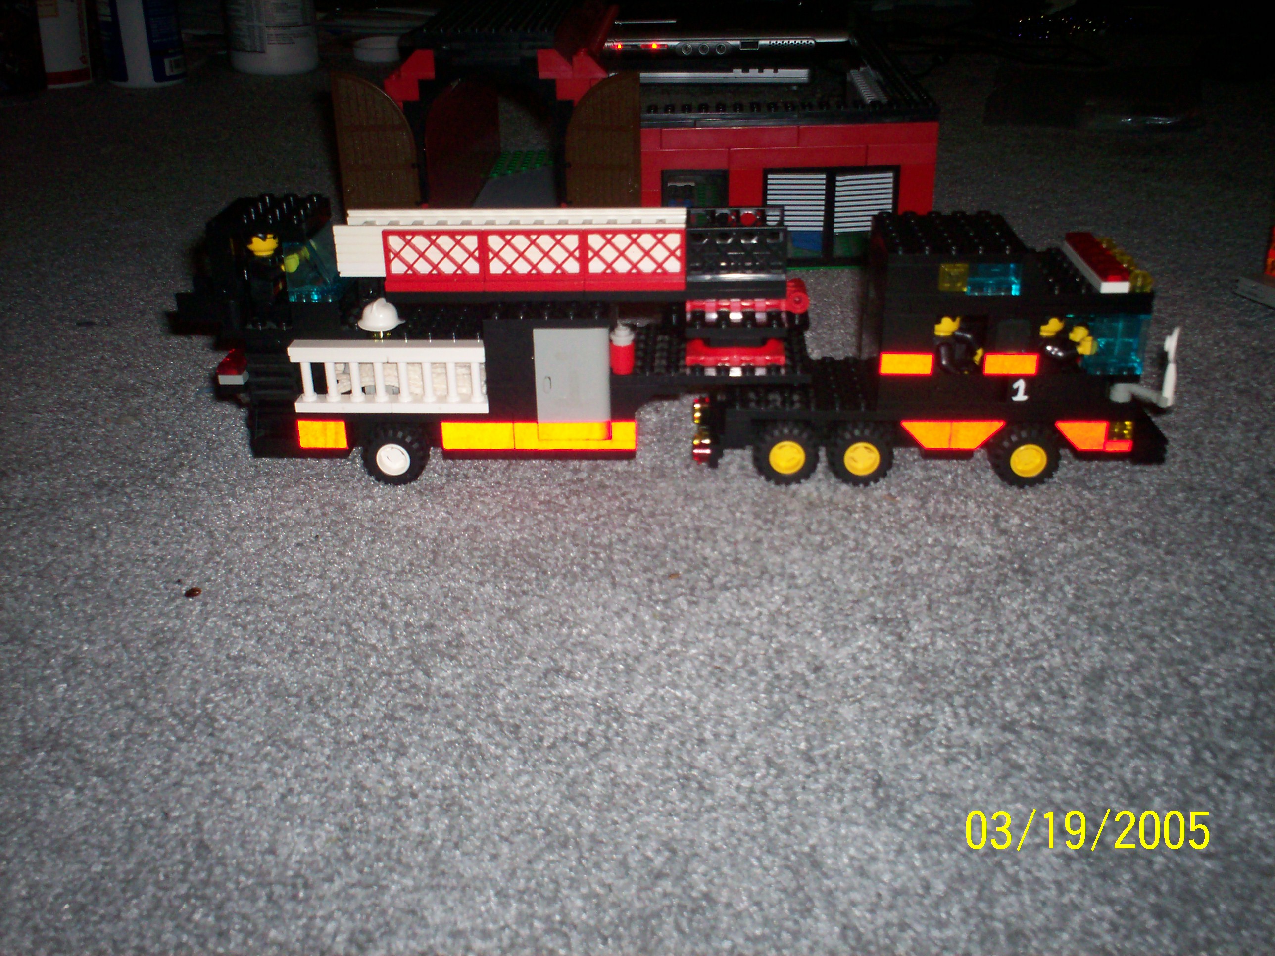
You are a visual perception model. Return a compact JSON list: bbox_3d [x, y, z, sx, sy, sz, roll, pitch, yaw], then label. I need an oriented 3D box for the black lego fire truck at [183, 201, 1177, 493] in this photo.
[{"bbox_3d":[0.010,-0.048,0.441,0.321,0.089,0.050,0,26,4],"label":"black lego fire truck"}]

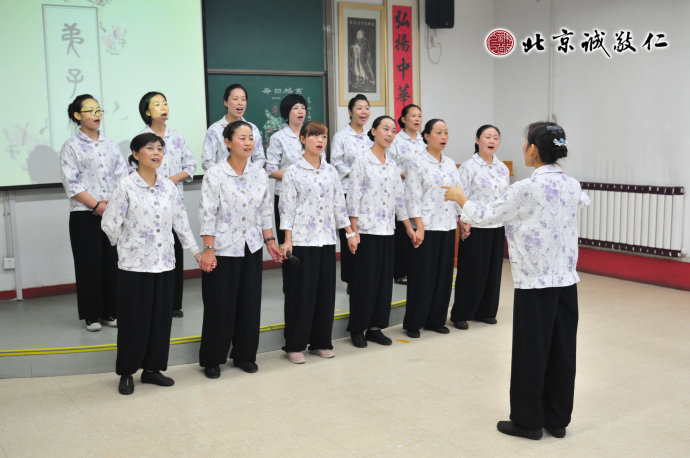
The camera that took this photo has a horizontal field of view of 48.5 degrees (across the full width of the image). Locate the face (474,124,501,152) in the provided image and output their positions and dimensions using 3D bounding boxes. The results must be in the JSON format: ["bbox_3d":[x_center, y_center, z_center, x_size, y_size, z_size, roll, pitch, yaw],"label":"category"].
[{"bbox_3d":[1.163,-0.728,6.225,0.165,0.225,0.170,-4,7,-20],"label":"face"}]

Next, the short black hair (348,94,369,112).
[{"bbox_3d":[0.119,-1.051,6.487,0.165,0.190,0.190,-5,8,-30],"label":"short black hair"}]

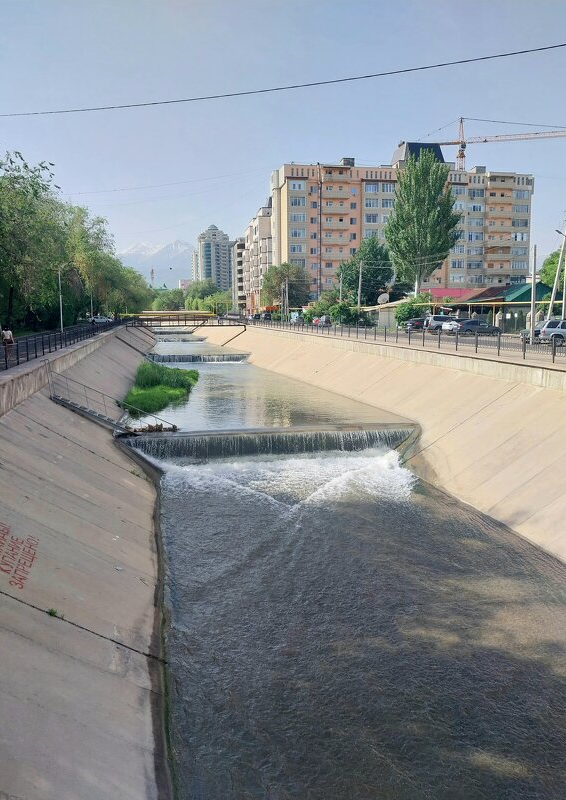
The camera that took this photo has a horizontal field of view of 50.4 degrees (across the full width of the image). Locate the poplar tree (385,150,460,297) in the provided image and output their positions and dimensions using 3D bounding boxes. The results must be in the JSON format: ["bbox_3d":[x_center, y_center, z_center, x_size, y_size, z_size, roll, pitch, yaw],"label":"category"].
[{"bbox_3d":[18.233,-20.923,79.010,9.800,22.600,9.800,-1,7,0],"label":"poplar tree"}]

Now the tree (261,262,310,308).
[{"bbox_3d":[0.390,-17.626,100.572,8.000,10.300,8.000,-1,7,0],"label":"tree"}]

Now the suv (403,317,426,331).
[{"bbox_3d":[14.974,-7.924,63.741,4.600,1.540,1.850,-6,9,-35],"label":"suv"}]

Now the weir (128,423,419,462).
[{"bbox_3d":[-0.657,2.371,30.150,14.600,1.600,1.900,-1,7,-4],"label":"weir"}]

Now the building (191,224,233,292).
[{"bbox_3d":[-59.789,-110.236,509.963,29.000,70.000,28.000,-2,8,-12],"label":"building"}]

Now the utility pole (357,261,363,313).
[{"bbox_3d":[10.023,-13.513,77.932,0.320,8.700,0.320,-2,8,-12],"label":"utility pole"}]

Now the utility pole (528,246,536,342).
[{"bbox_3d":[17.173,-7.150,41.058,0.270,6.720,0.270,-2,8,-12],"label":"utility pole"}]

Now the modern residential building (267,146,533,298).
[{"bbox_3d":[25.607,-35.260,132.470,56.000,36.600,15.500,-3,8,-16],"label":"modern residential building"}]

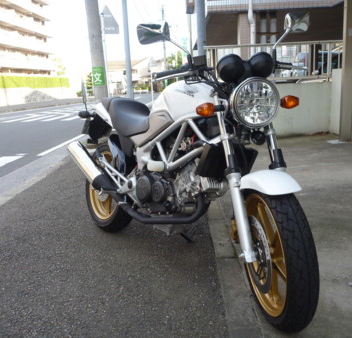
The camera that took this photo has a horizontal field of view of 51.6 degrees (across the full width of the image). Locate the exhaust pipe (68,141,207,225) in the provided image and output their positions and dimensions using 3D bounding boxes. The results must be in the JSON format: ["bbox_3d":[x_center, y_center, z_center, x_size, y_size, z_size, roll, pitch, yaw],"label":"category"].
[{"bbox_3d":[-0.303,0.070,2.136,0.250,0.390,1.260,5,5,-37],"label":"exhaust pipe"}]

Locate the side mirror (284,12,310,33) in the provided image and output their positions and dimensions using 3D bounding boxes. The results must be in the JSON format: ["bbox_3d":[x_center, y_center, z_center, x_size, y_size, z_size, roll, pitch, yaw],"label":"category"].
[{"bbox_3d":[0.569,-0.692,1.720,0.135,0.095,0.055,-8,12,-22],"label":"side mirror"}]

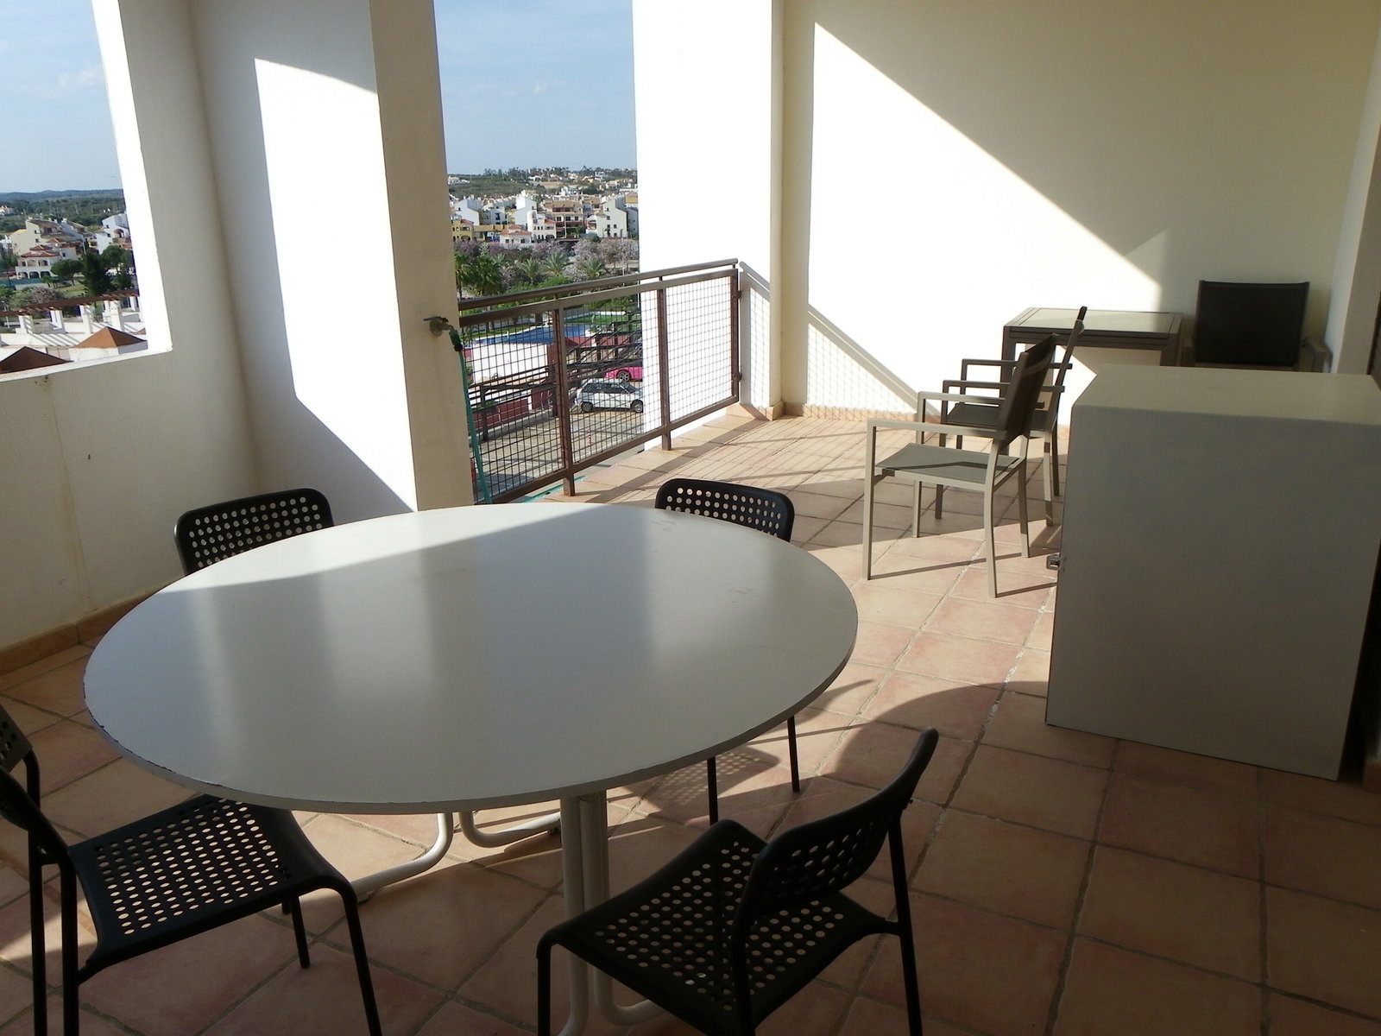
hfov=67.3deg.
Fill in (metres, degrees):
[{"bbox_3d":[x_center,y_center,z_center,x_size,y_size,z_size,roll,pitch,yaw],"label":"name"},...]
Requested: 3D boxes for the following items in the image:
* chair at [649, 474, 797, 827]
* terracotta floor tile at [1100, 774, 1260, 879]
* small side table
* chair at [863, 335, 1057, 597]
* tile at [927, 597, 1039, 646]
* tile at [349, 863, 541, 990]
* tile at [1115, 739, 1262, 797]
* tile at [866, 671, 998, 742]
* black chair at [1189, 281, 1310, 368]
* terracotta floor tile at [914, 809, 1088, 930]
[{"bbox_3d":[-0.016,0.340,2.352,0.390,0.770,0.470,8,20,27],"label":"chair"},{"bbox_3d":[1.144,0.718,2.422,0.323,0.015,0.323,8,19,26],"label":"terracotta floor tile"},{"bbox_3d":[2.165,-0.699,5.600,0.810,0.740,0.900,8,20,26],"label":"small side table"},{"bbox_3d":[1.013,-0.228,3.918,0.560,0.880,0.555,9,20,28],"label":"chair"},{"bbox_3d":[1.006,0.354,3.558,0.330,0.015,0.330,8,20,26],"label":"tile"},{"bbox_3d":[-0.518,0.829,2.148,0.323,0.015,0.323,8,19,26],"label":"tile"},{"bbox_3d":[1.299,0.626,2.710,0.323,0.015,0.323,8,19,26],"label":"tile"},{"bbox_3d":[0.701,0.544,3.006,0.323,0.015,0.323,8,19,26],"label":"tile"},{"bbox_3d":[3.019,-0.775,5.610,0.640,0.900,0.570,8,19,26],"label":"black chair"},{"bbox_3d":[0.689,0.765,2.264,0.330,0.015,0.330,8,20,26],"label":"terracotta floor tile"}]

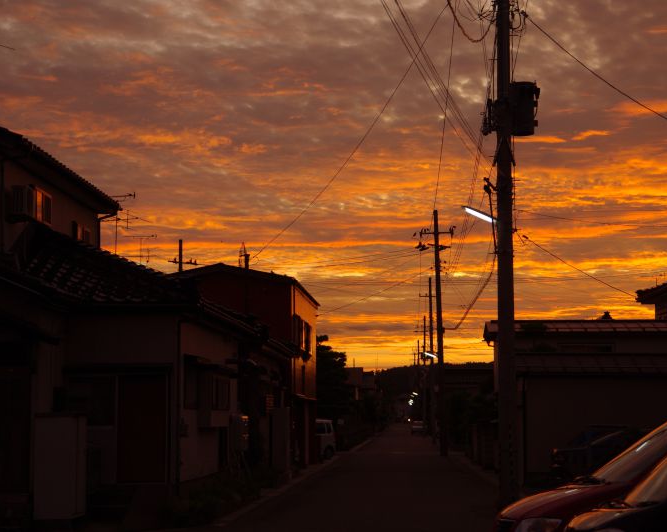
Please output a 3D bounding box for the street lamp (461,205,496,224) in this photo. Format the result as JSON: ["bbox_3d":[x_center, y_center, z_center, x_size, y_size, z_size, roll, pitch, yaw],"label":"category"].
[{"bbox_3d":[2.628,-0.932,28.800,0.680,0.160,0.160,16,-5,4],"label":"street lamp"}]

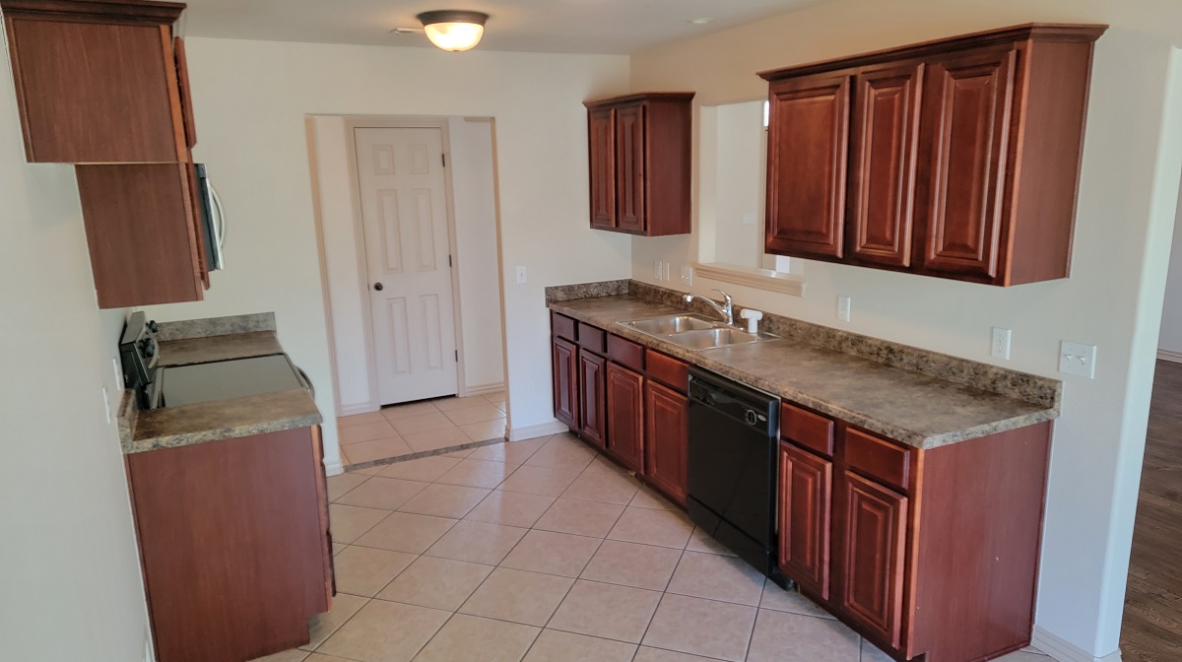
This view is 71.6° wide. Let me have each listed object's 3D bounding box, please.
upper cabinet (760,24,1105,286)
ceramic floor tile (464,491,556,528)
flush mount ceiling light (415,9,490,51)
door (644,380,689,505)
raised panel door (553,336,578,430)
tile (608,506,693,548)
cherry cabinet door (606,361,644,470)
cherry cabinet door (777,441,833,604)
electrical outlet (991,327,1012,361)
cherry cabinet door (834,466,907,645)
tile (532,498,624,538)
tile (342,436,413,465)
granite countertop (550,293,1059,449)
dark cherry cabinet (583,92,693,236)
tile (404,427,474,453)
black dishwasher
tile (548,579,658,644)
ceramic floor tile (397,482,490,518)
[{"bbox_3d":[1.163,-0.645,3.116,0.360,0.790,1.310,-7,14,-25],"label":"upper cabinet"},{"bbox_3d":[-0.421,0.948,4.352,0.392,0.010,0.392,3,13,19],"label":"ceramic floor tile"},{"bbox_3d":[-0.610,-1.321,3.650,0.324,0.146,0.324,-7,14,-25],"label":"flush mount ceiling light"},{"bbox_3d":[0.374,0.540,4.059,0.020,0.540,0.366,-7,14,-26],"label":"door"},{"bbox_3d":[-0.160,0.333,5.326,0.020,0.555,0.335,-7,14,-25],"label":"raised panel door"},{"bbox_3d":[0.320,0.991,4.125,0.392,0.010,0.392,3,13,19],"label":"tile"},{"bbox_3d":[0.184,0.464,4.433,0.020,0.540,0.390,-7,14,-26],"label":"cherry cabinet door"},{"bbox_3d":[0.825,0.721,3.177,0.020,0.540,0.272,-7,14,-26],"label":"cherry cabinet door"},{"bbox_3d":[1.516,0.048,3.032,0.008,0.116,0.072,-7,14,-25],"label":"electrical outlet"},{"bbox_3d":[0.982,0.785,2.868,0.020,0.540,0.274,-7,14,-26],"label":"cherry cabinet door"},{"bbox_3d":[-0.048,0.965,4.223,0.392,0.010,0.392,3,13,19],"label":"tile"},{"bbox_3d":[-1.391,0.779,5.318,0.388,0.010,0.380,-7,14,-25],"label":"tile"},{"bbox_3d":[0.693,0.055,4.148,0.648,0.040,3.101,-7,14,-25],"label":"granite countertop"},{"bbox_3d":[0.277,-1.016,5.035,0.343,0.802,0.798,-7,14,-25],"label":"dark cherry cabinet"},{"bbox_3d":[-1.025,0.725,5.443,0.390,0.010,0.370,-7,14,-25],"label":"tile"},{"bbox_3d":[0.878,0.600,3.767,0.618,0.850,0.607,-7,14,-25],"label":"black dishwasher"},{"bbox_3d":[0.066,1.158,3.394,0.392,0.010,0.392,3,13,19],"label":"tile"},{"bbox_3d":[-0.795,0.930,4.481,0.392,0.010,0.392,3,13,19],"label":"ceramic floor tile"}]

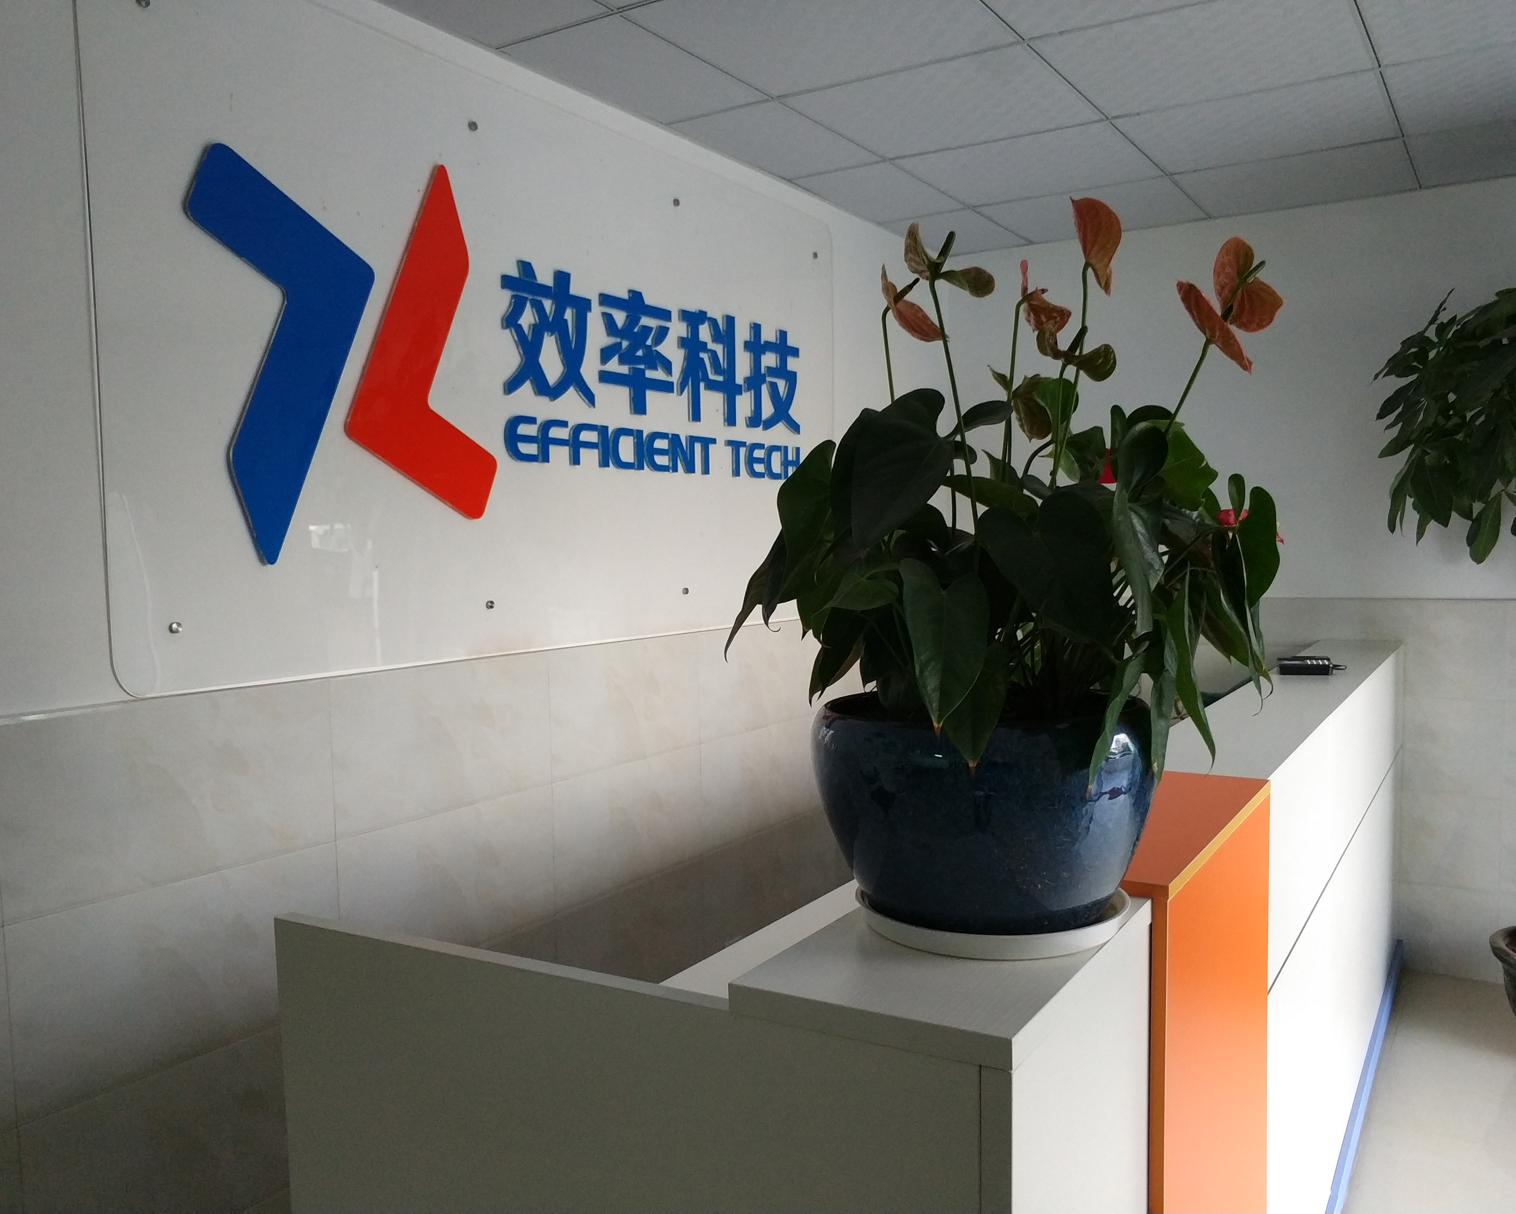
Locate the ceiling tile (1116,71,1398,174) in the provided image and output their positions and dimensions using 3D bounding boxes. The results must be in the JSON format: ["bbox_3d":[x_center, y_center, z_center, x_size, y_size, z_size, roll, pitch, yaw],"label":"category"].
[{"bbox_3d":[1.287,-1.231,3.236,0.602,0.015,0.596,1,4,32],"label":"ceiling tile"}]

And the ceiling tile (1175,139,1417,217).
[{"bbox_3d":[1.596,-1.265,3.737,0.602,0.015,0.578,1,4,32],"label":"ceiling tile"}]

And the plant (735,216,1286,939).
[{"bbox_3d":[0.232,-0.047,1.248,0.530,0.700,0.500,-1,3,0],"label":"plant"}]

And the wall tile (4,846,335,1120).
[{"bbox_3d":[-0.925,0.588,2.068,0.011,0.294,0.592,1,4,32],"label":"wall tile"}]

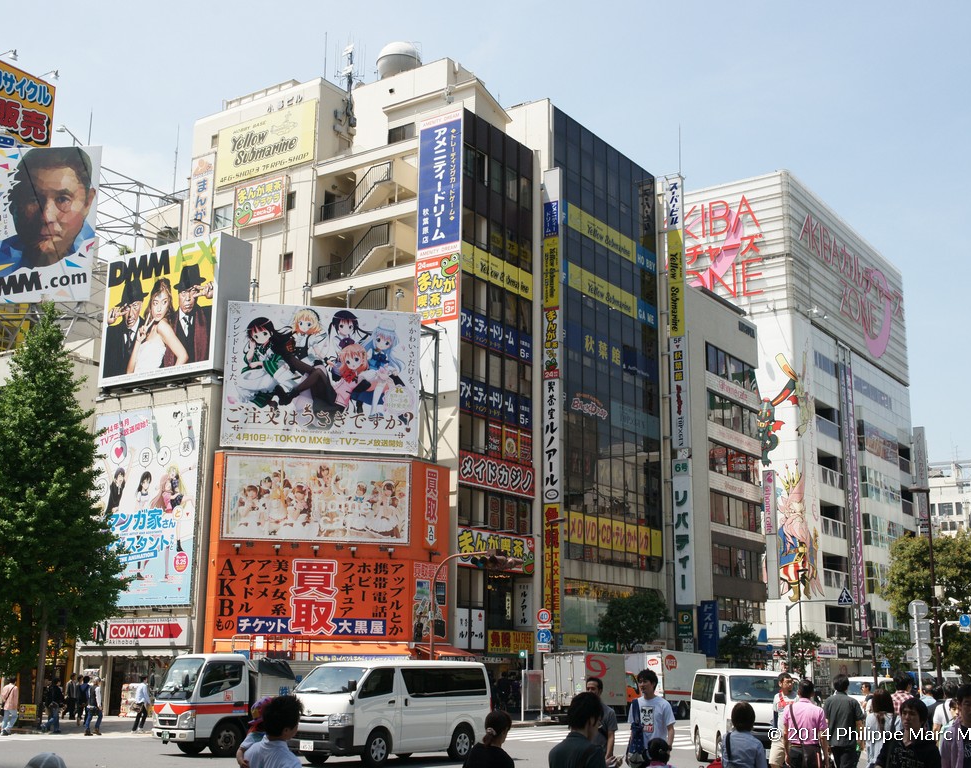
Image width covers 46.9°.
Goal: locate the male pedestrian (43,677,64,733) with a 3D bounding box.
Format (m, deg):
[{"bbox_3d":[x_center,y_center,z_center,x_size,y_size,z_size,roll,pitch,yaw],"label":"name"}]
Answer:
[{"bbox_3d":[-13.521,10.067,34.899,0.550,1.710,0.500,2,-13,-5],"label":"male pedestrian"}]

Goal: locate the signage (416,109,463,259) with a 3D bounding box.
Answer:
[{"bbox_3d":[-2.225,-9.451,53.050,2.559,7.128,0.250,-9,-16,34],"label":"signage"}]

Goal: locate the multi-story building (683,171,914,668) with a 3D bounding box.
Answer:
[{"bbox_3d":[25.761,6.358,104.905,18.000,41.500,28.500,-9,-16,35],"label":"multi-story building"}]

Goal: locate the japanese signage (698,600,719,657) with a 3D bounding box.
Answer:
[{"bbox_3d":[13.352,14.604,67.097,1.300,3.500,0.300,-9,-16,33],"label":"japanese signage"}]

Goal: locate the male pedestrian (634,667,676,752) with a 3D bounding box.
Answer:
[{"bbox_3d":[1.617,3.594,10.609,0.520,1.740,0.360,-6,-15,26],"label":"male pedestrian"}]

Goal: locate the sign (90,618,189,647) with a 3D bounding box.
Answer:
[{"bbox_3d":[-14.023,9.881,44.527,6.513,1.070,0.250,-8,-17,32],"label":"sign"}]

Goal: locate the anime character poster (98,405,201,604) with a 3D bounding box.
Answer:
[{"bbox_3d":[-13.128,4.573,42.679,5.350,7.650,0.200,-6,-15,25],"label":"anime character poster"}]

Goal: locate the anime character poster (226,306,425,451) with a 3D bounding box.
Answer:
[{"bbox_3d":[-6.853,-0.187,47.281,8.116,6.212,0.350,3,-15,-9],"label":"anime character poster"}]

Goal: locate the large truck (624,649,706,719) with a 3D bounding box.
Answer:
[{"bbox_3d":[8.916,14.070,52.576,2.100,3.020,6.300,-10,-17,35],"label":"large truck"}]

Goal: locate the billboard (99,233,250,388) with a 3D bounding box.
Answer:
[{"bbox_3d":[-13.465,-2.855,48.672,6.722,5.889,2.000,-8,-17,30],"label":"billboard"}]

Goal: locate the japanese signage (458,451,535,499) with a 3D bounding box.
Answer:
[{"bbox_3d":[0.510,4.189,51.158,0.250,1.397,5.607,-11,-18,37],"label":"japanese signage"}]

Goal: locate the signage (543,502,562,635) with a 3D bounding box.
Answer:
[{"bbox_3d":[3.180,8.520,51.871,0.893,5.936,0.250,-10,-17,35],"label":"signage"}]

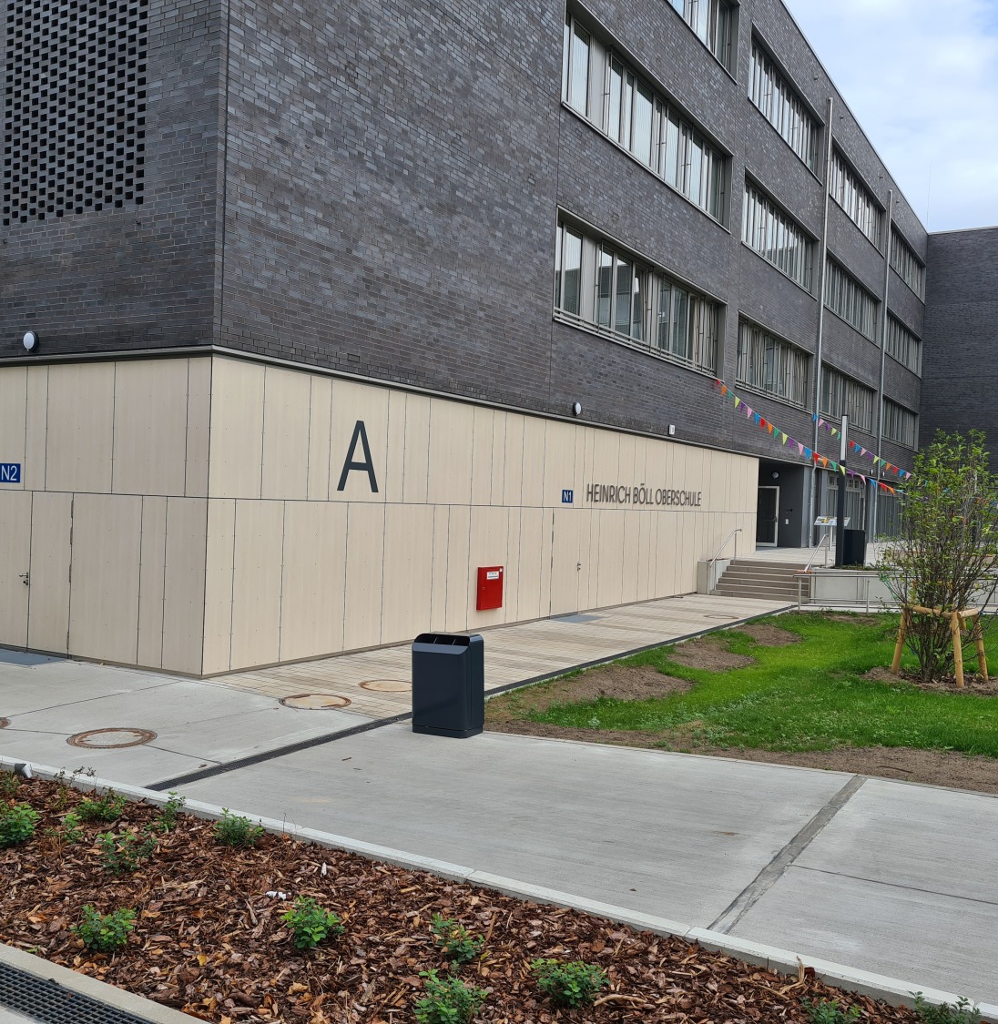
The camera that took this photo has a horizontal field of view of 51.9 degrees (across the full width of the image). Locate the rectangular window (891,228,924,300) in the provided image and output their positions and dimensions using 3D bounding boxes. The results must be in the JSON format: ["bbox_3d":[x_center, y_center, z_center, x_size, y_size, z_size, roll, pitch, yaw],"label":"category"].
[{"bbox_3d":[21.163,-12.747,53.251,0.245,2.186,10.662,3,1,31],"label":"rectangular window"}]

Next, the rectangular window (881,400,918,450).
[{"bbox_3d":[20.843,-4.470,53.359,0.245,2.170,10.662,3,1,31],"label":"rectangular window"}]

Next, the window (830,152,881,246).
[{"bbox_3d":[14.989,-12.850,42.820,0.245,2.186,10.884,3,1,31],"label":"window"}]

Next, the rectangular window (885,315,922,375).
[{"bbox_3d":[21.003,-8.603,53.305,0.245,2.148,10.662,3,1,31],"label":"rectangular window"}]

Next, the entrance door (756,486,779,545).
[{"bbox_3d":[9.728,0.162,37.294,0.953,2.197,0.109,3,1,31],"label":"entrance door"}]

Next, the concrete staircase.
[{"bbox_3d":[7.077,1.807,26.940,2.588,0.917,1.589,3,1,31],"label":"concrete staircase"}]

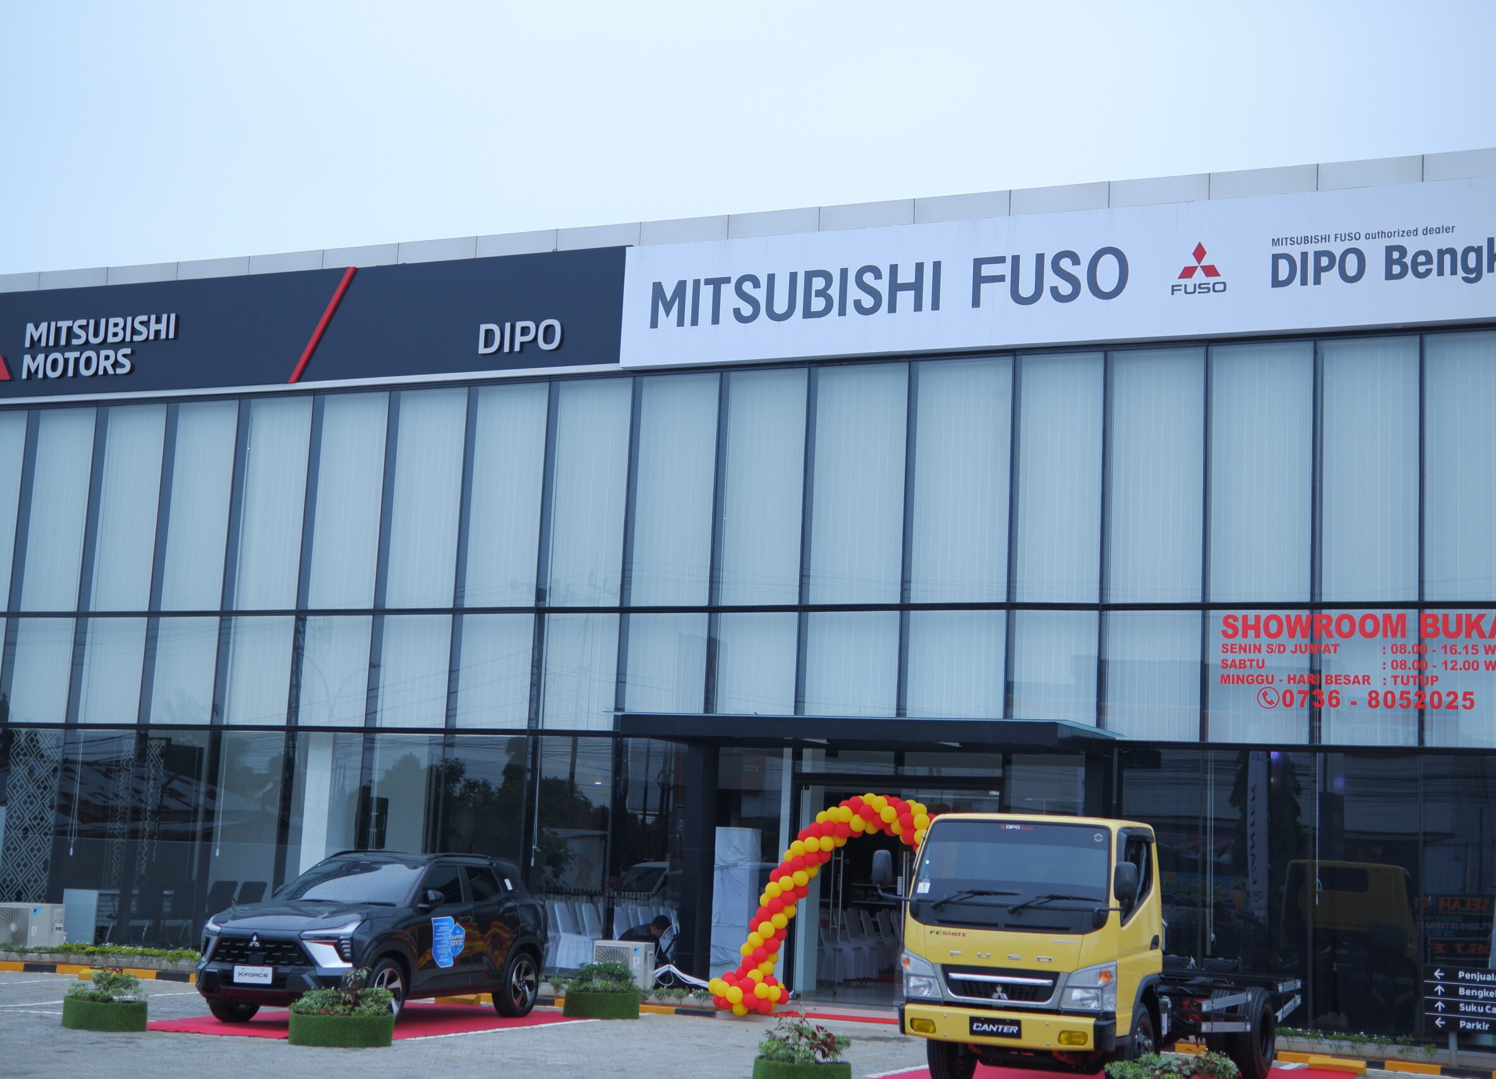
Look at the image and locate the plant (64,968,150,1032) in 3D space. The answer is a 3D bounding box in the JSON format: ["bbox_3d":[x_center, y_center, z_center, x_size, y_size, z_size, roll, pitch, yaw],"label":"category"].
[{"bbox_3d":[-5.876,4.186,20.500,0.750,0.540,0.750,-1,-10,23],"label":"plant"}]

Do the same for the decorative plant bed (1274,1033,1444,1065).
[{"bbox_3d":[6.010,5.101,22.515,1.800,0.340,0.500,-1,-10,23],"label":"decorative plant bed"}]

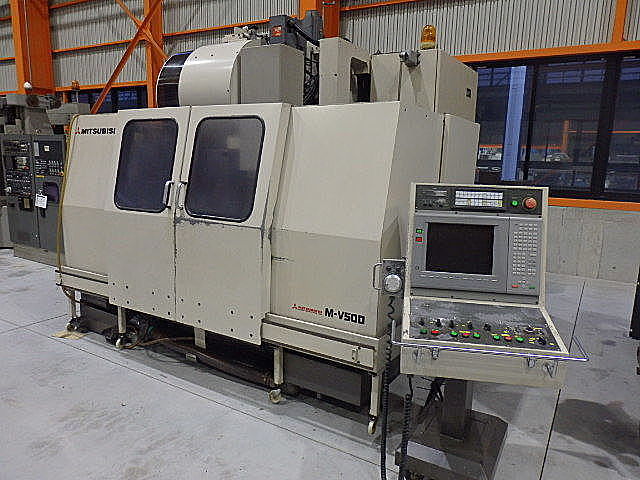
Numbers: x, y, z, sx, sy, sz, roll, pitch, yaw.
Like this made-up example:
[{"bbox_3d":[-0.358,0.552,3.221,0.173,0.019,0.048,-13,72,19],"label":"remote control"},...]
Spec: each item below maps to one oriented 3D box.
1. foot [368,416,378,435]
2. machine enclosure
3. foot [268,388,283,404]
[{"bbox_3d":[0.281,0.963,2.398,0.042,0.090,0.070,7,12,30],"label":"foot"},{"bbox_3d":[-0.429,-0.275,3.638,2.738,1.311,1.852,7,12,30],"label":"machine enclosure"},{"bbox_3d":[-0.252,0.903,2.674,0.066,0.088,0.052,7,12,30],"label":"foot"}]

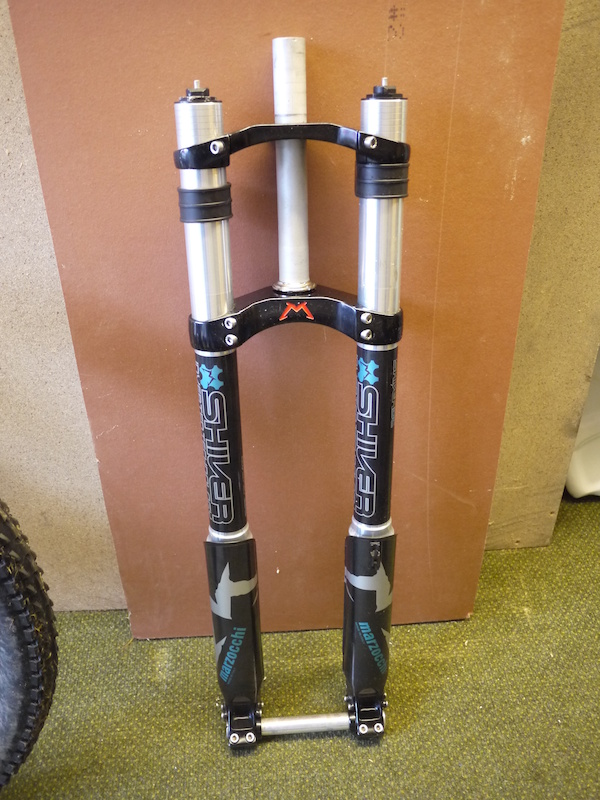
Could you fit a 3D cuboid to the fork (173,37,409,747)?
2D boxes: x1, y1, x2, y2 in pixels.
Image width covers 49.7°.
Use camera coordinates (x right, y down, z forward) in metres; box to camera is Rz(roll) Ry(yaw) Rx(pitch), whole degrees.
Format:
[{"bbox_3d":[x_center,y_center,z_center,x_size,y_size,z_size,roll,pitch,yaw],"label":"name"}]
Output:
[{"bbox_3d":[-0.001,0.048,0.710,0.215,0.795,0.105,-2,21,-3],"label":"fork"}]

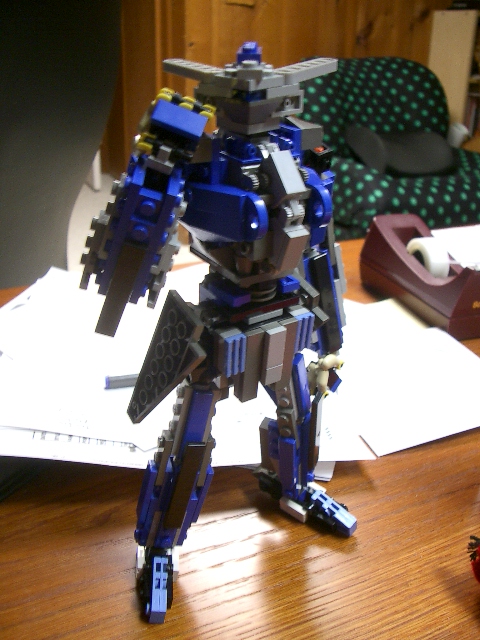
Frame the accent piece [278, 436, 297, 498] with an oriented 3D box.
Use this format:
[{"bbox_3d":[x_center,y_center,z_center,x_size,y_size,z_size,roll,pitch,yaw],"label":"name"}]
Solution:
[{"bbox_3d":[0.023,0.071,0.312,0.008,0.032,0.003,5,23,21],"label":"accent piece"}]

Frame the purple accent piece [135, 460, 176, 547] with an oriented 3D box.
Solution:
[{"bbox_3d":[-0.037,0.081,0.287,0.009,0.042,0.009,7,27,-19],"label":"purple accent piece"}]

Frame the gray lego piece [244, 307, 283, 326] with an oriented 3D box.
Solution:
[{"bbox_3d":[0.009,-0.002,0.252,0.016,0.003,0.006,-17,38,-29],"label":"gray lego piece"}]

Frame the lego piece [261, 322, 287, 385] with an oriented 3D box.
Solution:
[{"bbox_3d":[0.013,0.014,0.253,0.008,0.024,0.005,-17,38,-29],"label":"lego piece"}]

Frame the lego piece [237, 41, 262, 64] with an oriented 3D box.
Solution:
[{"bbox_3d":[0.004,-0.092,0.224,0.008,0.005,0.008,2,38,6],"label":"lego piece"}]

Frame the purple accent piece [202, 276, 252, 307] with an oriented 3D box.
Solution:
[{"bbox_3d":[-0.005,-0.012,0.249,0.009,0.004,0.022,-17,38,-29],"label":"purple accent piece"}]

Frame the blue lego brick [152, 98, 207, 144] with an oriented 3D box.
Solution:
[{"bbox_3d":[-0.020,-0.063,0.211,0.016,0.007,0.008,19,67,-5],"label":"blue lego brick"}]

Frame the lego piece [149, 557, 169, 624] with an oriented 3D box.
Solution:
[{"bbox_3d":[-0.034,0.114,0.273,0.006,0.008,0.025,7,34,-9],"label":"lego piece"}]

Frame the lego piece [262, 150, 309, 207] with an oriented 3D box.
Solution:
[{"bbox_3d":[0.015,-0.050,0.227,0.008,0.016,0.008,-14,-12,-29],"label":"lego piece"}]

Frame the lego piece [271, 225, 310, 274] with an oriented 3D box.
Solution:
[{"bbox_3d":[0.019,-0.027,0.241,0.008,0.016,0.006,-14,51,-27],"label":"lego piece"}]

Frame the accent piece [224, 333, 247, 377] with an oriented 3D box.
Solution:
[{"bbox_3d":[-0.002,0.014,0.245,0.008,0.016,0.003,-17,38,-29],"label":"accent piece"}]

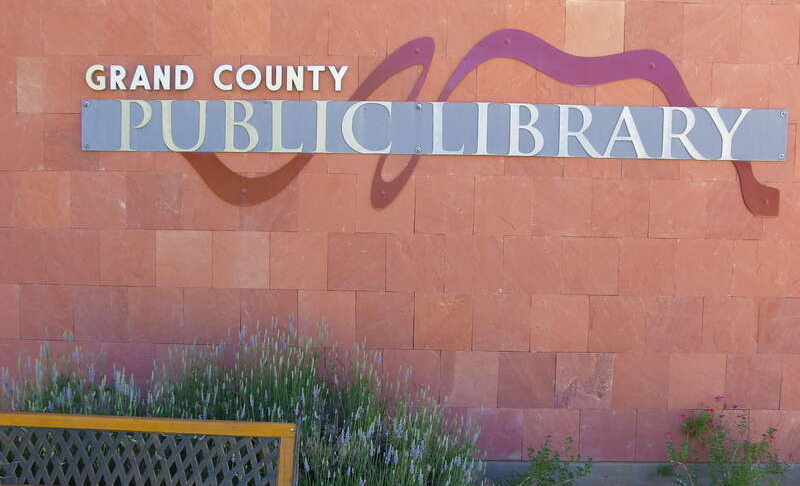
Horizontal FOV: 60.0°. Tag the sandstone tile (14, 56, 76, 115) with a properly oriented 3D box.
[{"bbox_3d":[-1.849,-0.823,3.631,0.304,0.304,0.030,1,4,1],"label":"sandstone tile"}]

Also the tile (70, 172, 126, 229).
[{"bbox_3d":[-1.588,-0.225,3.673,0.305,0.305,0.030,1,4,1],"label":"tile"}]

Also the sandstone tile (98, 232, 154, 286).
[{"bbox_3d":[-1.456,0.082,3.707,0.305,0.305,0.030,1,4,1],"label":"sandstone tile"}]

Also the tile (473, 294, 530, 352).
[{"bbox_3d":[0.539,0.421,3.694,0.305,0.305,0.030,1,3,0],"label":"tile"}]

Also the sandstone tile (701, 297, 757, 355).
[{"bbox_3d":[1.727,0.436,3.657,0.305,0.305,0.030,1,4,1],"label":"sandstone tile"}]

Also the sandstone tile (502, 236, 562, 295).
[{"bbox_3d":[0.696,0.117,3.645,0.305,0.305,0.025,1,4,1],"label":"sandstone tile"}]

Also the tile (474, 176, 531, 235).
[{"bbox_3d":[0.542,-0.195,3.659,0.305,0.305,0.030,1,3,0],"label":"tile"}]

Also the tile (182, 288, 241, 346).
[{"bbox_3d":[-0.996,0.389,3.690,0.305,0.305,0.025,1,4,1],"label":"tile"}]

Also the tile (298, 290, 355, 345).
[{"bbox_3d":[-0.390,0.399,3.692,0.305,0.305,0.030,1,4,1],"label":"tile"}]

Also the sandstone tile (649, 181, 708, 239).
[{"bbox_3d":[1.445,-0.173,3.614,0.305,0.305,0.025,1,4,1],"label":"sandstone tile"}]

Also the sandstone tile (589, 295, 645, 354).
[{"bbox_3d":[1.141,0.428,3.667,0.305,0.305,0.030,1,4,1],"label":"sandstone tile"}]

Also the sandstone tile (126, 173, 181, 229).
[{"bbox_3d":[-1.294,-0.220,3.668,0.305,0.305,0.030,1,4,1],"label":"sandstone tile"}]

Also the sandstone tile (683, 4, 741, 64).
[{"bbox_3d":[1.592,-1.071,3.557,0.304,0.304,0.030,1,4,1],"label":"sandstone tile"}]

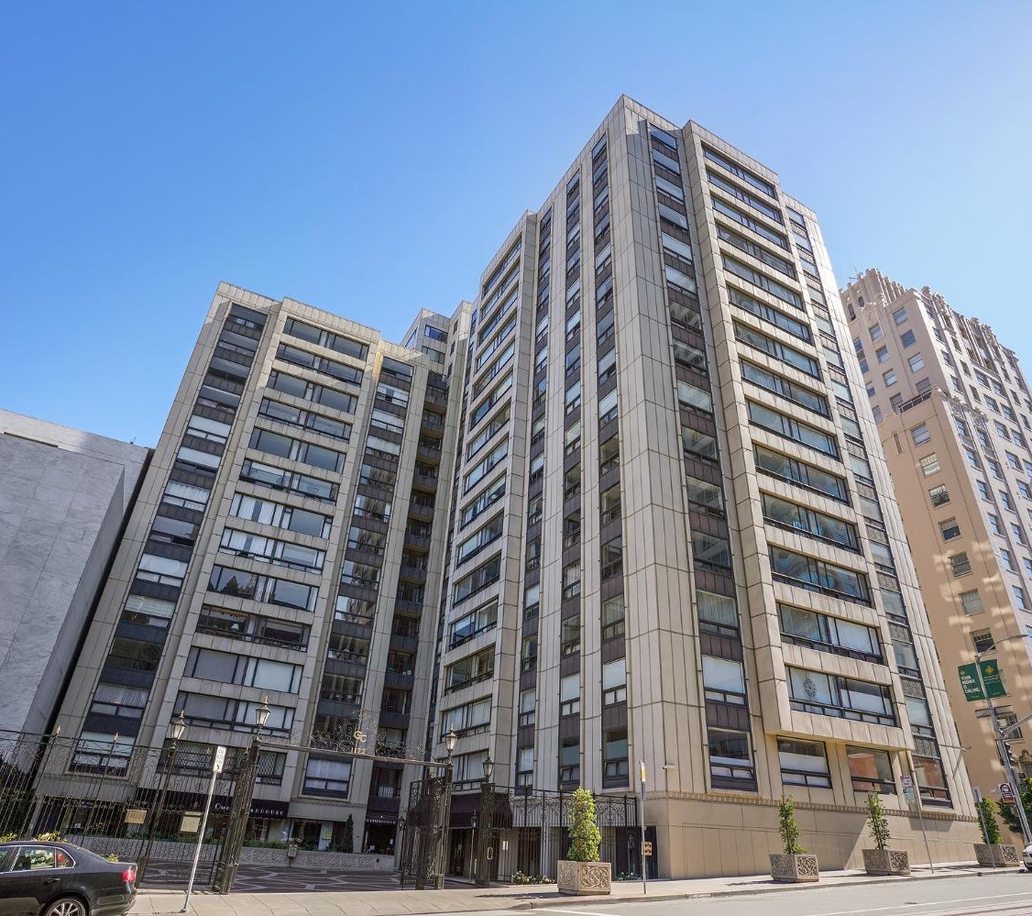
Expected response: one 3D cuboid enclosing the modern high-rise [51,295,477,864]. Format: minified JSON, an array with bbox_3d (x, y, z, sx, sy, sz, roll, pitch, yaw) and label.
[{"bbox_3d":[-21.292,10.020,55.890,20.800,39.400,23.000,18,-33,-24],"label":"modern high-rise"}]

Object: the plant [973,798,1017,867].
[{"bbox_3d":[19.993,15.809,27.561,1.130,2.573,1.100,18,-33,-24],"label":"plant"}]

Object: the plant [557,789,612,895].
[{"bbox_3d":[2.032,11.325,19.288,1.140,2.680,1.100,18,-33,-24],"label":"plant"}]

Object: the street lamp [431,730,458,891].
[{"bbox_3d":[-2.166,10.520,19.735,0.380,4.378,0.380,18,-33,-24],"label":"street lamp"}]

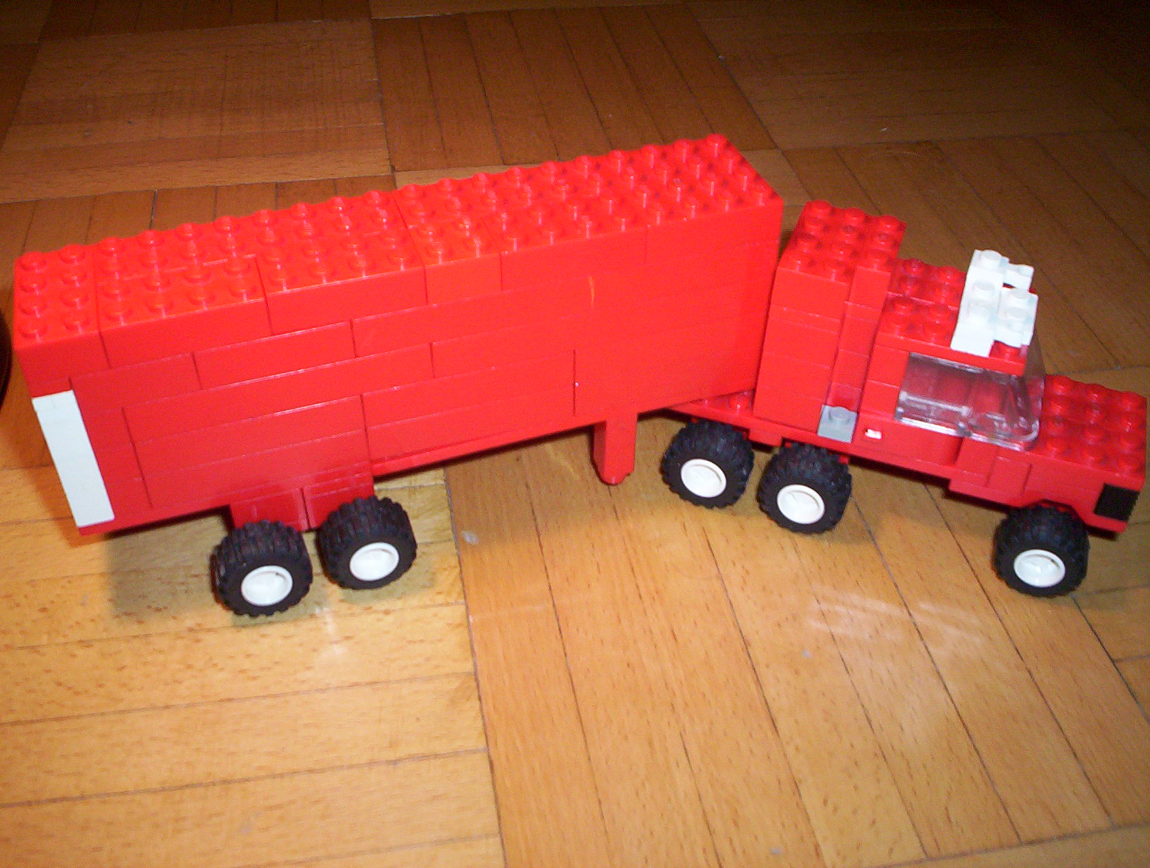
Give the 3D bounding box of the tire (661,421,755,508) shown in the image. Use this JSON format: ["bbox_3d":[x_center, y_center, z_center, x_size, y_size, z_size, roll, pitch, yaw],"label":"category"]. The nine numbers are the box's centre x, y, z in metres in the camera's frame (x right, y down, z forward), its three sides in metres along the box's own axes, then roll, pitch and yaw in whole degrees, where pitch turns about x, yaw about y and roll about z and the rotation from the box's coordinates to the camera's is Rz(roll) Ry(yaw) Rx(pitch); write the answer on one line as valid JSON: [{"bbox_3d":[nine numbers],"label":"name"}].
[{"bbox_3d":[0.034,0.007,0.316,0.021,0.021,0.012,14,41,14],"label":"tire"}]

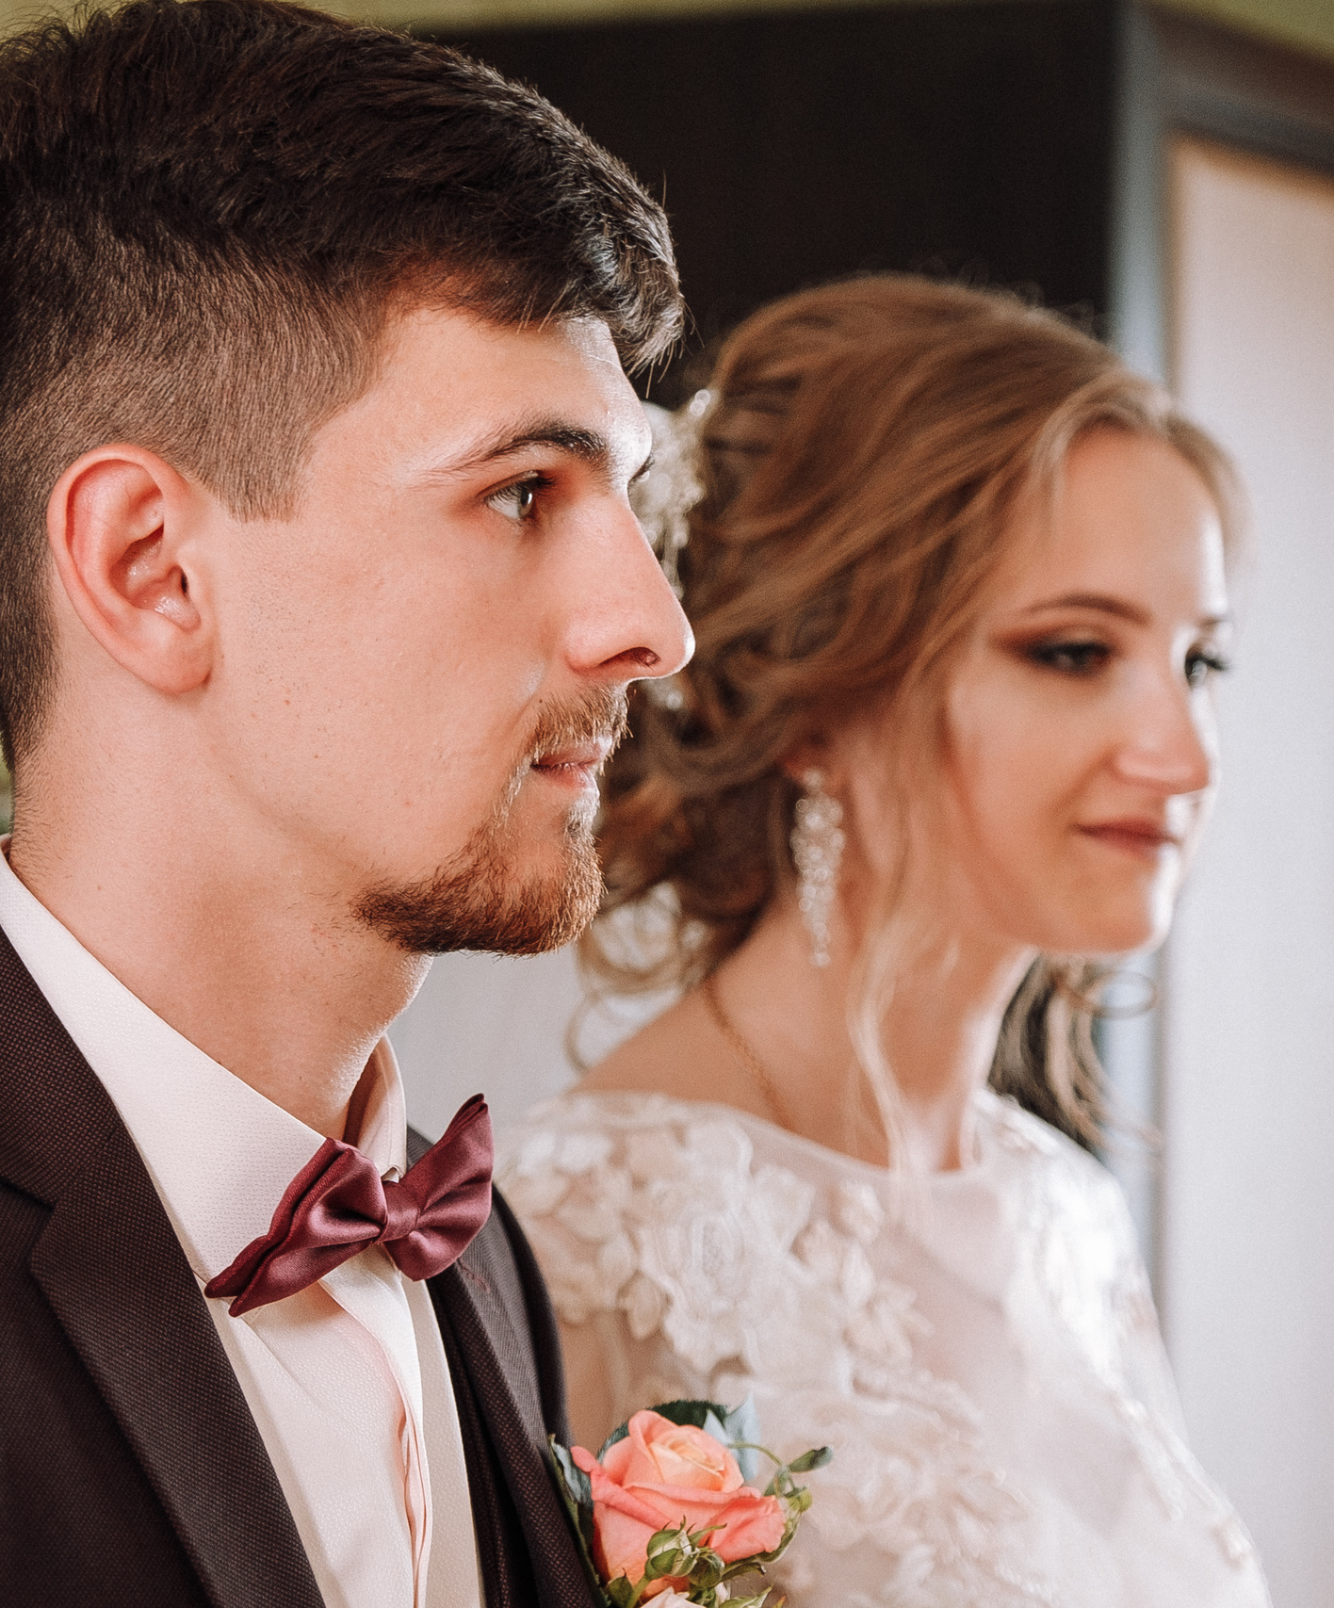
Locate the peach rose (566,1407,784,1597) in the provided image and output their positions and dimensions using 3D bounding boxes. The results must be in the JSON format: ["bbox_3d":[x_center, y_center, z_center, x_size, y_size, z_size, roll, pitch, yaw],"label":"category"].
[{"bbox_3d":[0.004,0.188,1.485,0.056,0.050,0.055,-7,26,-40],"label":"peach rose"}]

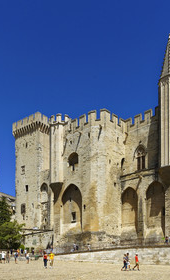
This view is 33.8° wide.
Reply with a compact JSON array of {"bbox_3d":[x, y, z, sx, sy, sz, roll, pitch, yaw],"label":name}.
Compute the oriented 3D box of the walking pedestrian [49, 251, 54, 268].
[{"bbox_3d":[-3.300,11.990,28.000,0.550,1.700,0.400,1,-12,-6],"label":"walking pedestrian"}]

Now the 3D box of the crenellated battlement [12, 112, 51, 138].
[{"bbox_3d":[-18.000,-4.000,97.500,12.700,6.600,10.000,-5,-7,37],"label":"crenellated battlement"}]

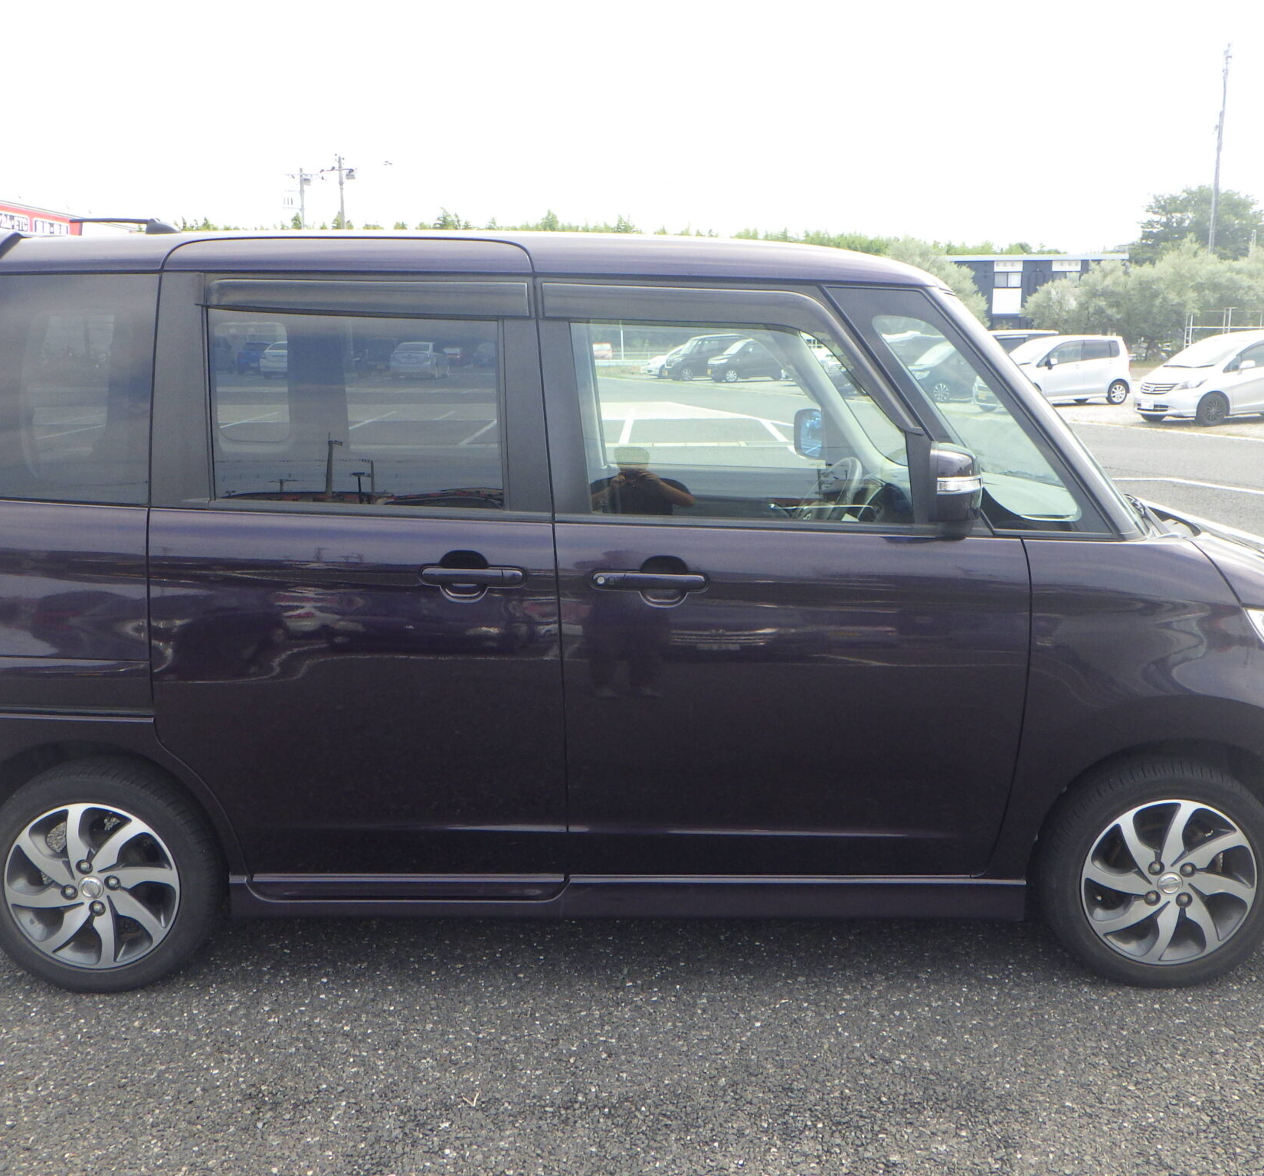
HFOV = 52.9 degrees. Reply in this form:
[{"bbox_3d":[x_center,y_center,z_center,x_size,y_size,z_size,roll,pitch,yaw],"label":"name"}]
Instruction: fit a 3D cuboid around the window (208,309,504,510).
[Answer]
[{"bbox_3d":[-0.580,-0.372,2.673,0.615,0.420,0.050,0,3,0],"label":"window"}]

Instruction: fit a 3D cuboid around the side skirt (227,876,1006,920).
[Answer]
[{"bbox_3d":[-0.008,0.684,2.848,1.770,0.100,0.080,0,11,0],"label":"side skirt"}]

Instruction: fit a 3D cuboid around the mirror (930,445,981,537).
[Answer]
[{"bbox_3d":[0.638,-0.189,2.553,0.105,0.175,0.190,2,11,12],"label":"mirror"}]

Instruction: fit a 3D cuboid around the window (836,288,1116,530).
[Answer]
[{"bbox_3d":[0.720,-0.369,2.691,0.615,0.520,0.080,-1,2,-4],"label":"window"}]

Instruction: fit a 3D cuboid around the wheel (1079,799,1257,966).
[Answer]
[{"bbox_3d":[1.200,0.650,2.895,0.405,0.405,0.150,0,11,0],"label":"wheel"}]

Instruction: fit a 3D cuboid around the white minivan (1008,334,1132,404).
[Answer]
[{"bbox_3d":[9.580,-4.894,28.793,3.395,1.620,1.475,-4,12,-20],"label":"white minivan"}]

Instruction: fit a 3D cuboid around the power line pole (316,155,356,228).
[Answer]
[{"bbox_3d":[-15.685,-17.782,69.906,1.900,11.630,1.000,0,11,0],"label":"power line pole"}]

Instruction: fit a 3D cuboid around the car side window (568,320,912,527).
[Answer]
[{"bbox_3d":[0.230,-0.356,2.697,0.750,0.460,0.050,0,2,0],"label":"car side window"}]

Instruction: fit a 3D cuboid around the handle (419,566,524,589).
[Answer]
[{"bbox_3d":[-0.337,-0.021,2.685,0.217,0.042,0.045,0,8,0],"label":"handle"}]

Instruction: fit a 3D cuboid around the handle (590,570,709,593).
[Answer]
[{"bbox_3d":[0.035,-0.011,2.687,0.243,0.042,0.045,0,8,0],"label":"handle"}]

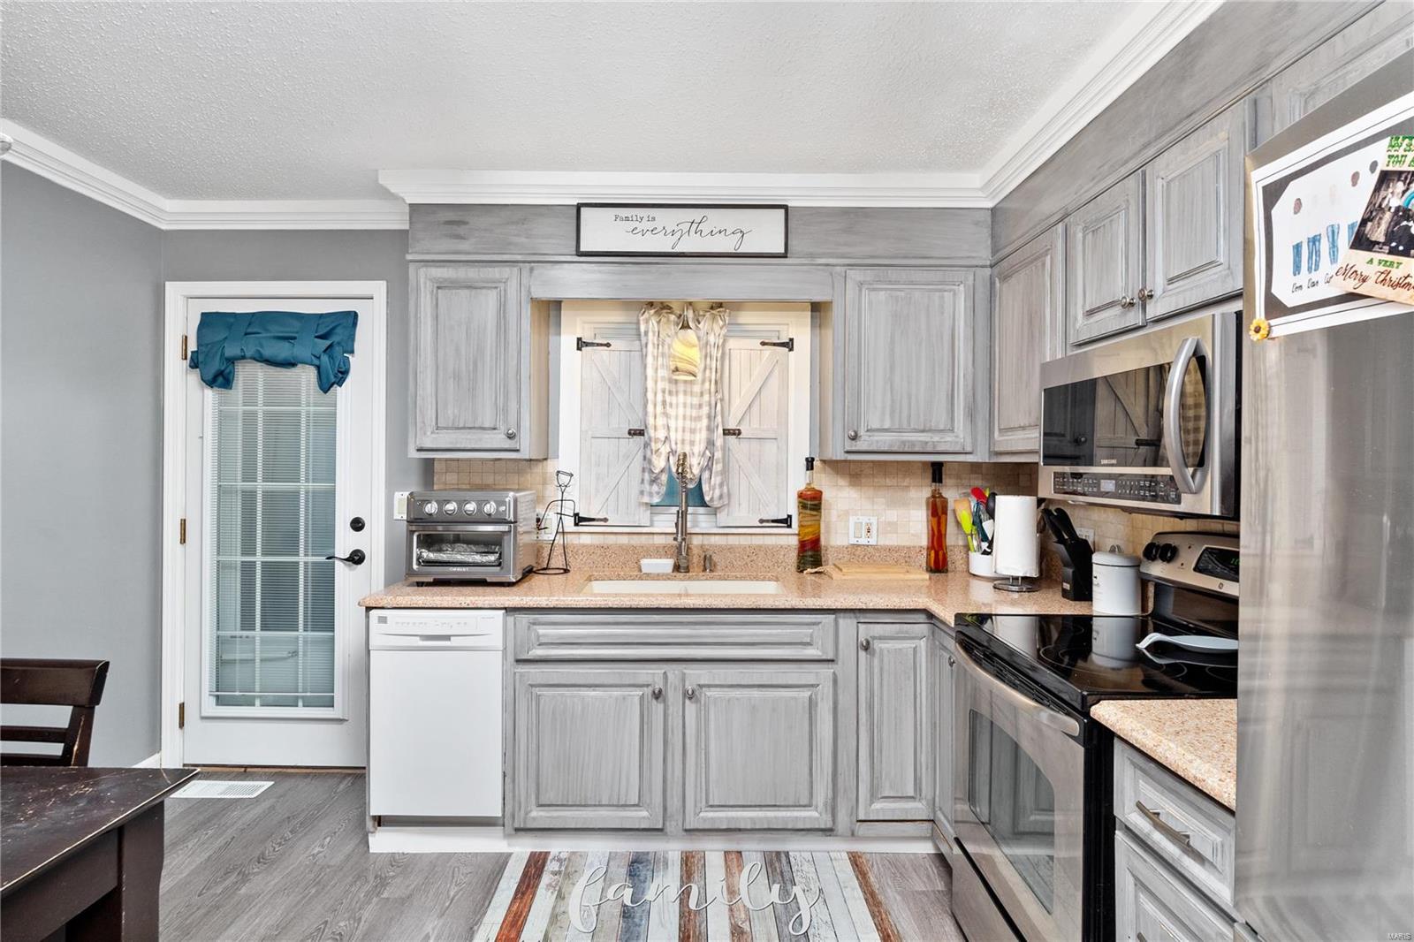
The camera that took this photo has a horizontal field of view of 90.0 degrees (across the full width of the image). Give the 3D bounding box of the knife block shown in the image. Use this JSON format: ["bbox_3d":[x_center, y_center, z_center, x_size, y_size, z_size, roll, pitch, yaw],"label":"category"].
[{"bbox_3d":[1.278,0.334,2.423,0.165,0.210,0.085,0,0,0],"label":"knife block"}]

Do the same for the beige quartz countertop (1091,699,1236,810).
[{"bbox_3d":[1.093,0.486,1.222,0.649,0.037,0.440,0,1,0],"label":"beige quartz countertop"}]

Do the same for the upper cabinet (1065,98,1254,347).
[{"bbox_3d":[1.256,-0.562,1.793,0.331,0.410,0.725,0,1,0],"label":"upper cabinet"}]

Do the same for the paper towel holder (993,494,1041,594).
[{"bbox_3d":[1.156,0.265,2.632,0.175,0.345,0.175,0,0,0],"label":"paper towel holder"}]

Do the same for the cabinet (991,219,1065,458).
[{"bbox_3d":[1.251,-0.407,2.437,0.331,0.715,0.550,0,1,0],"label":"cabinet"}]

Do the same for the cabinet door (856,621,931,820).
[{"bbox_3d":[0.645,0.855,2.425,0.260,0.680,0.035,0,1,0],"label":"cabinet door"}]

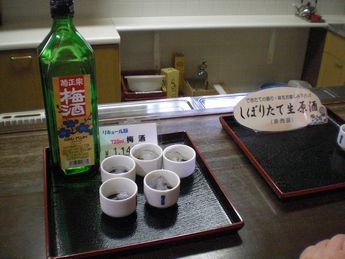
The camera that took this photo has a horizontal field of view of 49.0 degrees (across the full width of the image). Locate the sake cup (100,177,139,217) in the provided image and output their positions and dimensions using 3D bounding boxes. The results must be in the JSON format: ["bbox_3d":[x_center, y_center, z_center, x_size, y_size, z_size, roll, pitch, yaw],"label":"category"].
[{"bbox_3d":[-0.079,0.102,0.557,0.055,0.037,0.055,3,30,-2],"label":"sake cup"}]

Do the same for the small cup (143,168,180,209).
[{"bbox_3d":[-0.017,0.092,0.579,0.055,0.037,0.055,3,30,-2],"label":"small cup"}]

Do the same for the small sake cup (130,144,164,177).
[{"bbox_3d":[-0.044,0.053,0.643,0.055,0.037,0.055,3,30,-2],"label":"small sake cup"}]

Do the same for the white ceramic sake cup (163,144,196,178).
[{"bbox_3d":[0.011,0.056,0.645,0.055,0.037,0.055,3,30,-2],"label":"white ceramic sake cup"}]

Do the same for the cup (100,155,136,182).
[{"bbox_3d":[-0.086,0.072,0.607,0.055,0.037,0.055,3,30,-2],"label":"cup"}]

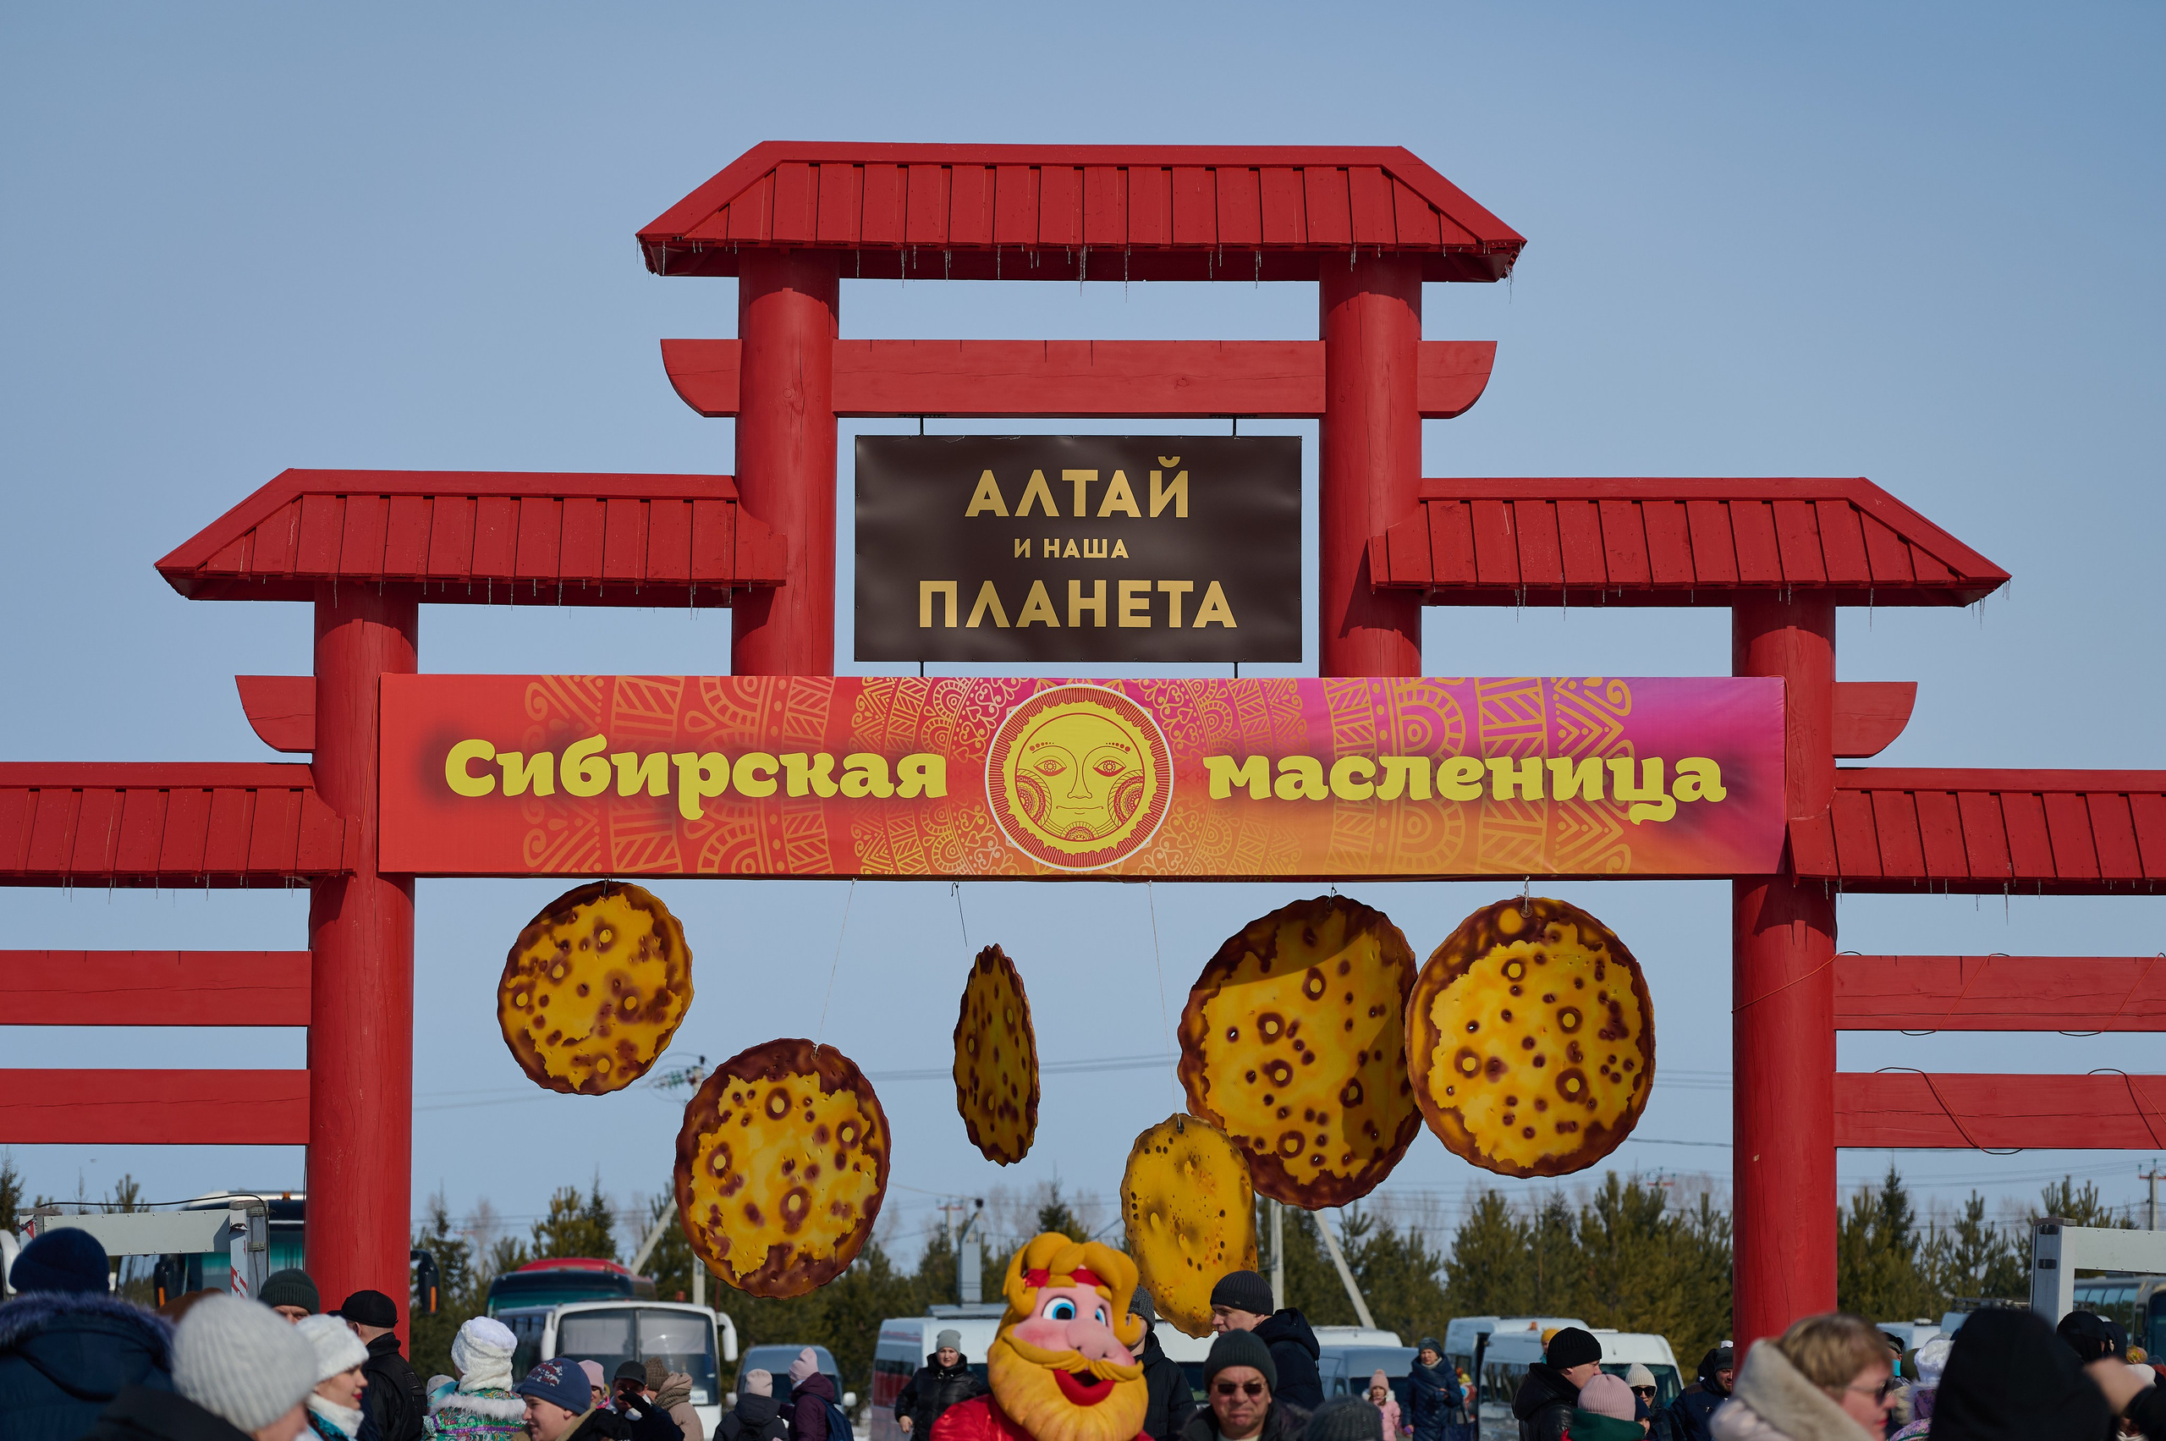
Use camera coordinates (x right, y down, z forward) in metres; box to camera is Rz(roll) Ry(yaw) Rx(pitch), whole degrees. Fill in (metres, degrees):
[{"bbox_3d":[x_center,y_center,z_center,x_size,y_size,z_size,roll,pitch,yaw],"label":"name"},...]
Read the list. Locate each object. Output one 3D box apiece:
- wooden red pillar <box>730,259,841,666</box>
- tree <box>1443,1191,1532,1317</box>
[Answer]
[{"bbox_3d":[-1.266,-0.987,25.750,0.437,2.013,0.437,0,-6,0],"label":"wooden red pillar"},{"bbox_3d":[8.059,11.851,119.417,1.900,5.043,1.900,0,-6,0],"label":"tree"}]

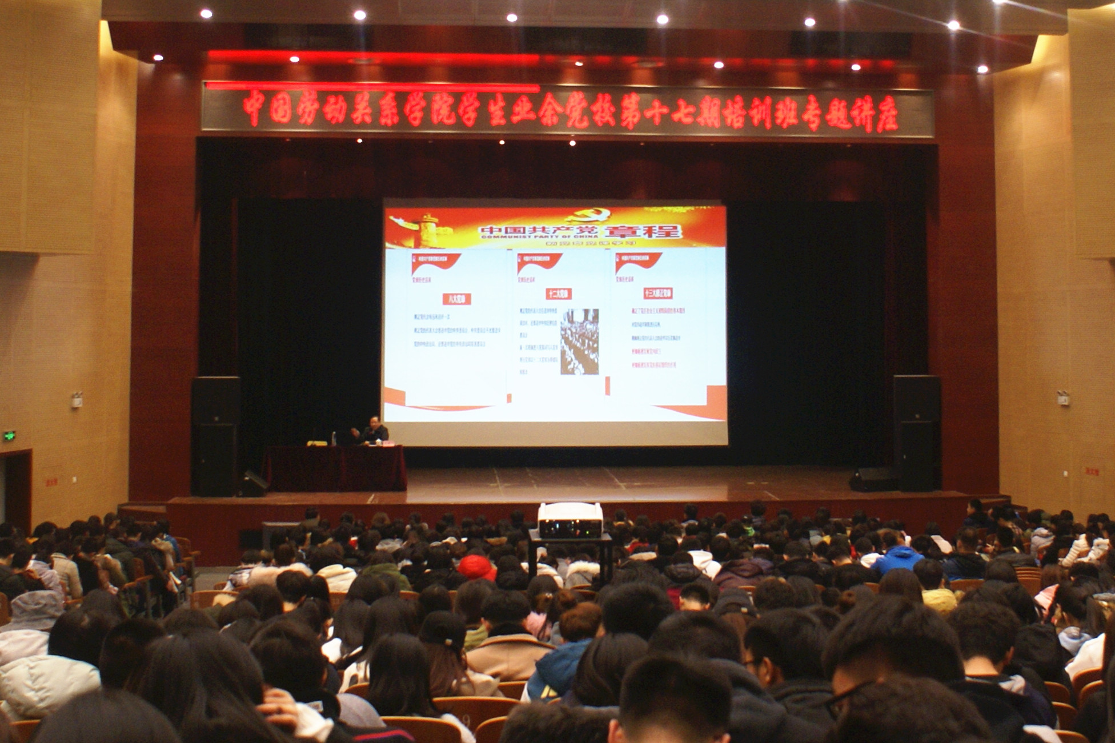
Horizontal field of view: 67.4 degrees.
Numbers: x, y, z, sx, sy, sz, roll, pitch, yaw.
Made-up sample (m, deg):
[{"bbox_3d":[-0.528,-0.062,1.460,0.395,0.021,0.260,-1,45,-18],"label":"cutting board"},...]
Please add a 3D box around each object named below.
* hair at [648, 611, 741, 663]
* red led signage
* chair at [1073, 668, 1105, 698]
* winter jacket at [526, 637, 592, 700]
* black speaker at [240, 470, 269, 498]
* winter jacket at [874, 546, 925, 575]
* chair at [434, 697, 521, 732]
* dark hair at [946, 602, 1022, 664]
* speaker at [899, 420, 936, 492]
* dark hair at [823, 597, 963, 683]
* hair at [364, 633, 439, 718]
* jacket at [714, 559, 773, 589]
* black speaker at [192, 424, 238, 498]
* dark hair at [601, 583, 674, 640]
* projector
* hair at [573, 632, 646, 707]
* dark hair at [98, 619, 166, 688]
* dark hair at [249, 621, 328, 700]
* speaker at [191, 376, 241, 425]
[{"bbox_3d":[0.315,0.646,1.920,0.210,0.190,0.220,0,-2,-2],"label":"hair"},{"bbox_3d":[0.290,-4.330,13.830,12.100,0.800,0.150,0,-2,-2],"label":"red led signage"},{"bbox_3d":[2.920,1.990,4.520,0.500,0.920,0.580,0,-2,-2],"label":"chair"},{"bbox_3d":[0.107,1.441,3.620,0.500,0.600,0.400,0,-2,3],"label":"winter jacket"},{"bbox_3d":[-4.820,1.784,13.350,0.450,0.410,0.520,0,-2,-9],"label":"black speaker"},{"bbox_3d":[2.957,1.798,7.250,0.500,0.580,0.420,0,-2,-2],"label":"winter jacket"},{"bbox_3d":[-0.360,1.790,3.580,0.500,0.920,0.580,0,-2,-2],"label":"chair"},{"bbox_3d":[1.071,0.659,2.100,0.190,0.175,0.210,0,-2,-7],"label":"dark hair"},{"bbox_3d":[5.947,1.410,13.998,0.600,1.140,0.600,0,-2,6],"label":"speaker"},{"bbox_3d":[0.526,0.431,1.310,0.200,0.180,0.235,2,-3,-37],"label":"dark hair"},{"bbox_3d":[-0.502,0.999,2.700,0.220,0.310,0.240,0,-2,-2],"label":"hair"},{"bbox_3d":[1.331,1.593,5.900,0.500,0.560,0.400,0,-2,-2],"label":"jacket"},{"bbox_3d":[-5.478,1.427,13.495,0.640,1.140,0.600,0,-2,-10],"label":"black speaker"},{"bbox_3d":[0.233,0.726,2.420,0.205,0.200,0.220,0,-2,-2],"label":"dark hair"},{"bbox_3d":[0.102,1.129,6.300,0.475,0.170,0.430,0,5,-2],"label":"projector"},{"bbox_3d":[0.125,0.688,1.920,0.195,0.185,0.210,0,-2,-2],"label":"hair"},{"bbox_3d":[-1.042,0.700,2.060,0.185,0.190,0.215,0,-2,-2],"label":"dark hair"},{"bbox_3d":[-0.664,0.713,2.060,0.190,0.205,0.215,0,-2,-2],"label":"dark hair"},{"bbox_3d":[-5.460,0.477,13.476,0.700,0.760,0.560,0,-2,-10],"label":"speaker"}]

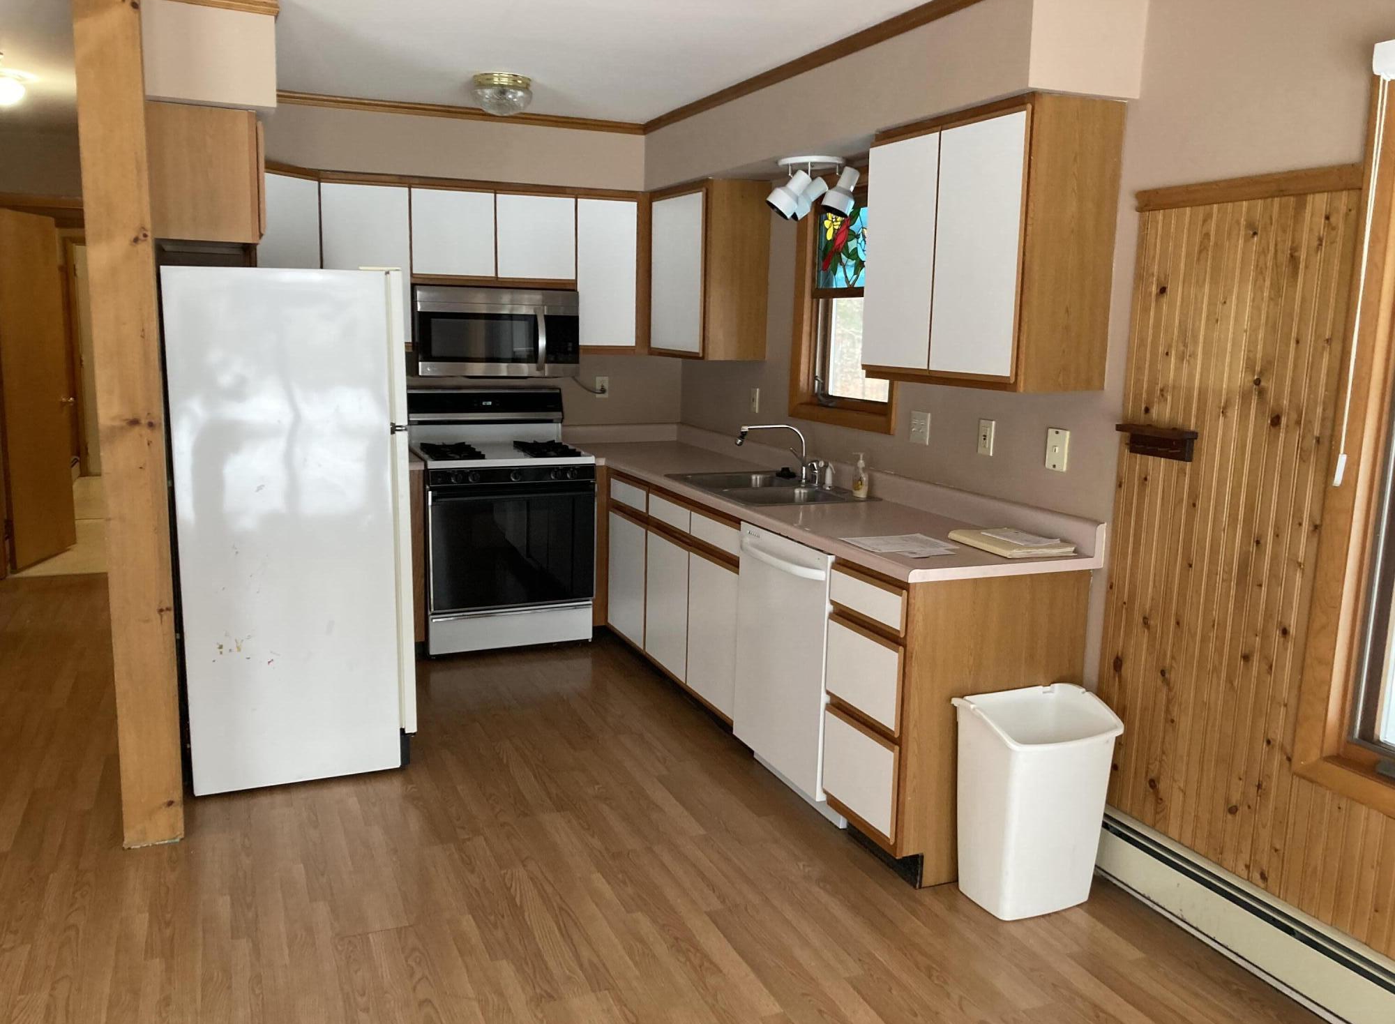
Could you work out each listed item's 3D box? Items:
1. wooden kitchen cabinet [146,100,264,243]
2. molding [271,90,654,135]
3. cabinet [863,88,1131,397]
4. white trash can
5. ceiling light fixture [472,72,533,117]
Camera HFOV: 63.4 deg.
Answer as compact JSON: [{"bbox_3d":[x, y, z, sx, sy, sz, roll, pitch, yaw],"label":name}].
[{"bbox_3d":[-1.637,-1.079,3.767,0.325,0.388,0.845,-3,10,-23],"label":"wooden kitchen cabinet"},{"bbox_3d":[-0.999,-1.743,4.936,1.662,0.043,0.040,-3,10,-23],"label":"molding"},{"bbox_3d":[0.840,-0.767,3.355,0.319,0.765,0.764,-3,10,-23],"label":"cabinet"},{"bbox_3d":[0.916,0.786,3.061,0.385,0.550,0.275,-3,11,-23],"label":"white trash can"},{"bbox_3d":[-0.748,-1.587,4.332,0.250,0.131,0.250,-3,10,-23],"label":"ceiling light fixture"}]

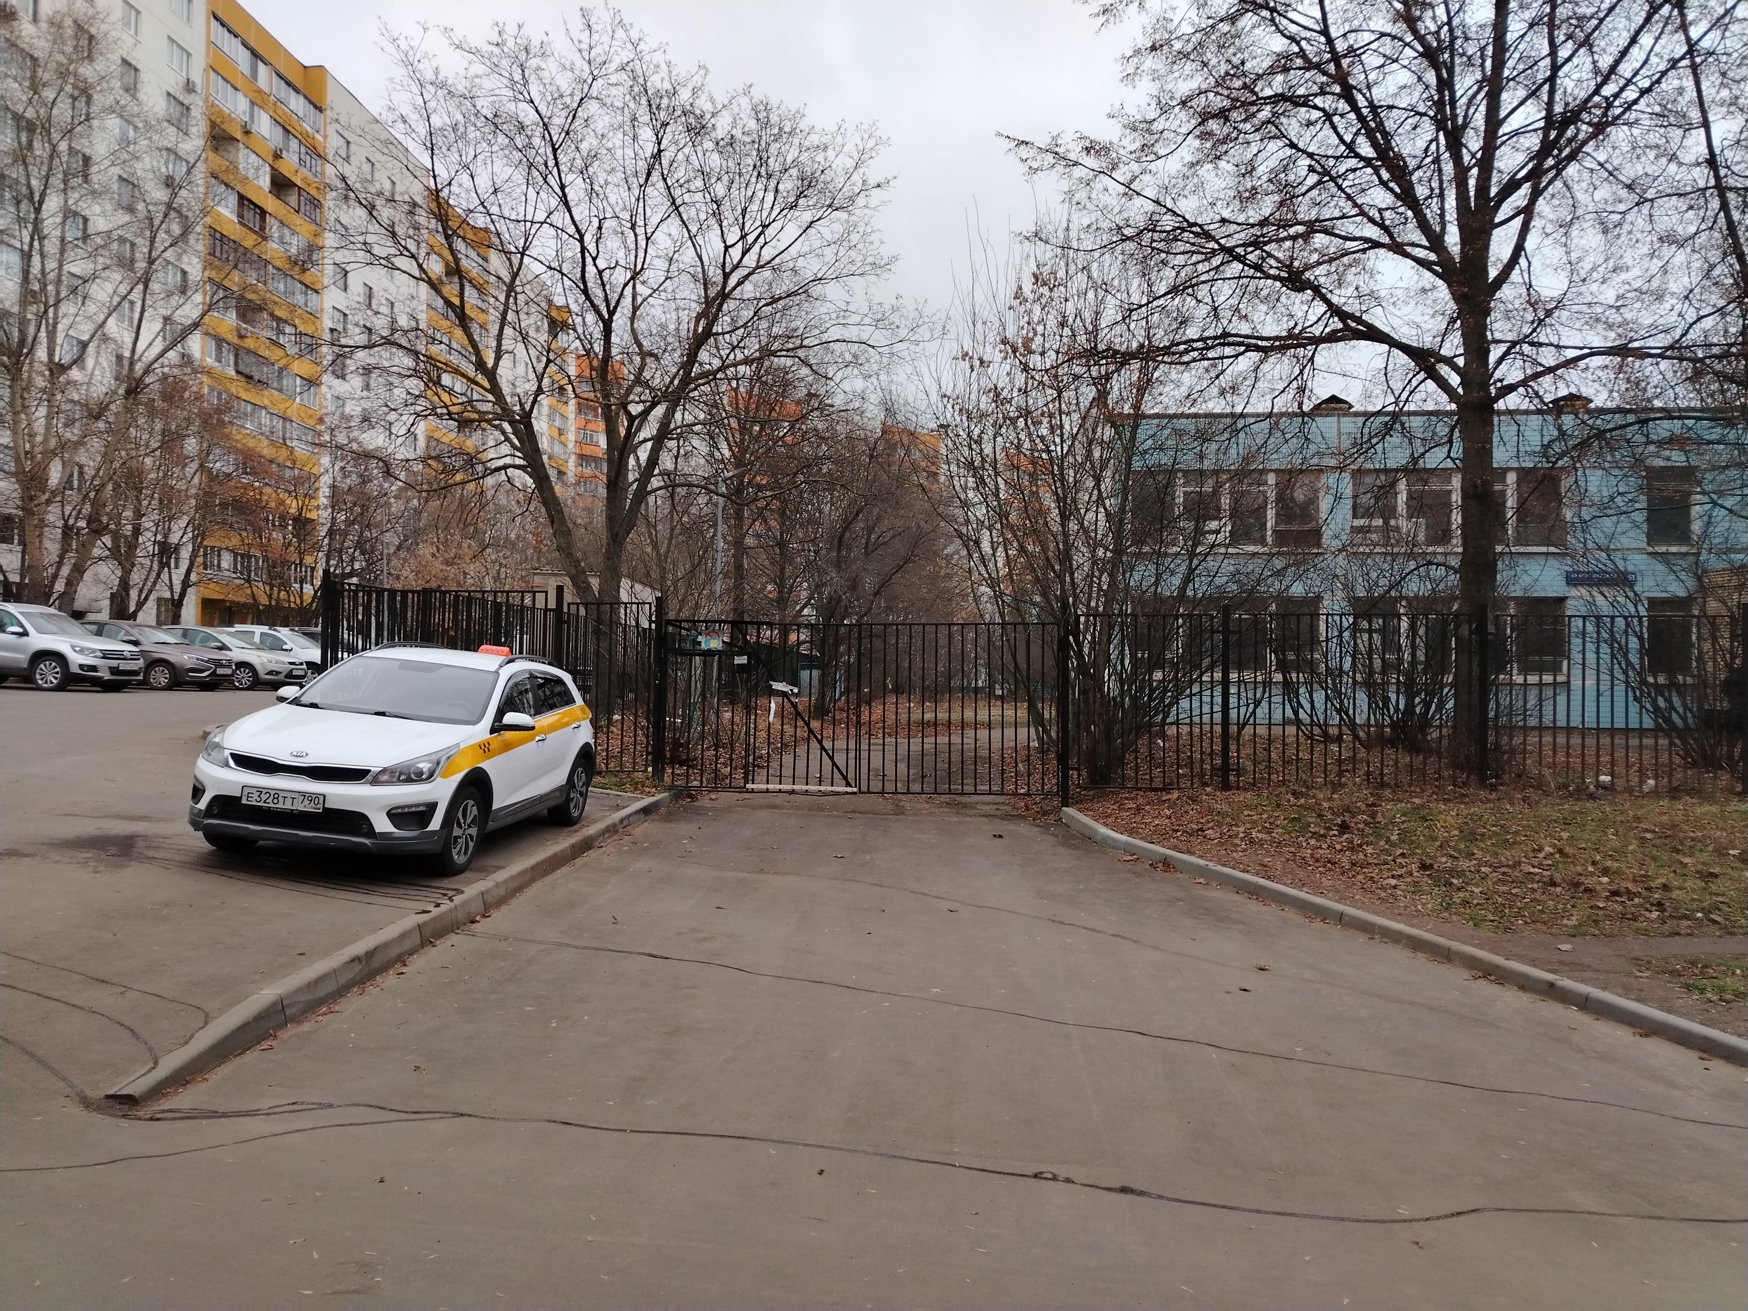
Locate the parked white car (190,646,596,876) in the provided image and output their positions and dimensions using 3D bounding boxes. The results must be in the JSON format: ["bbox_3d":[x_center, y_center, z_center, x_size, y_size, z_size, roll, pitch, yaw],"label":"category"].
[{"bbox_3d":[-3.513,0.679,9.607,1.790,1.530,4.240,6,0,3],"label":"parked white car"}]

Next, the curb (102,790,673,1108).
[{"bbox_3d":[-2.615,1.625,9.170,0.170,0.180,9.450,2,0,2],"label":"curb"}]

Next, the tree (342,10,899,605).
[{"bbox_3d":[-5.150,-5.800,24.500,11.400,14.200,11.000,0,-1,0],"label":"tree"}]

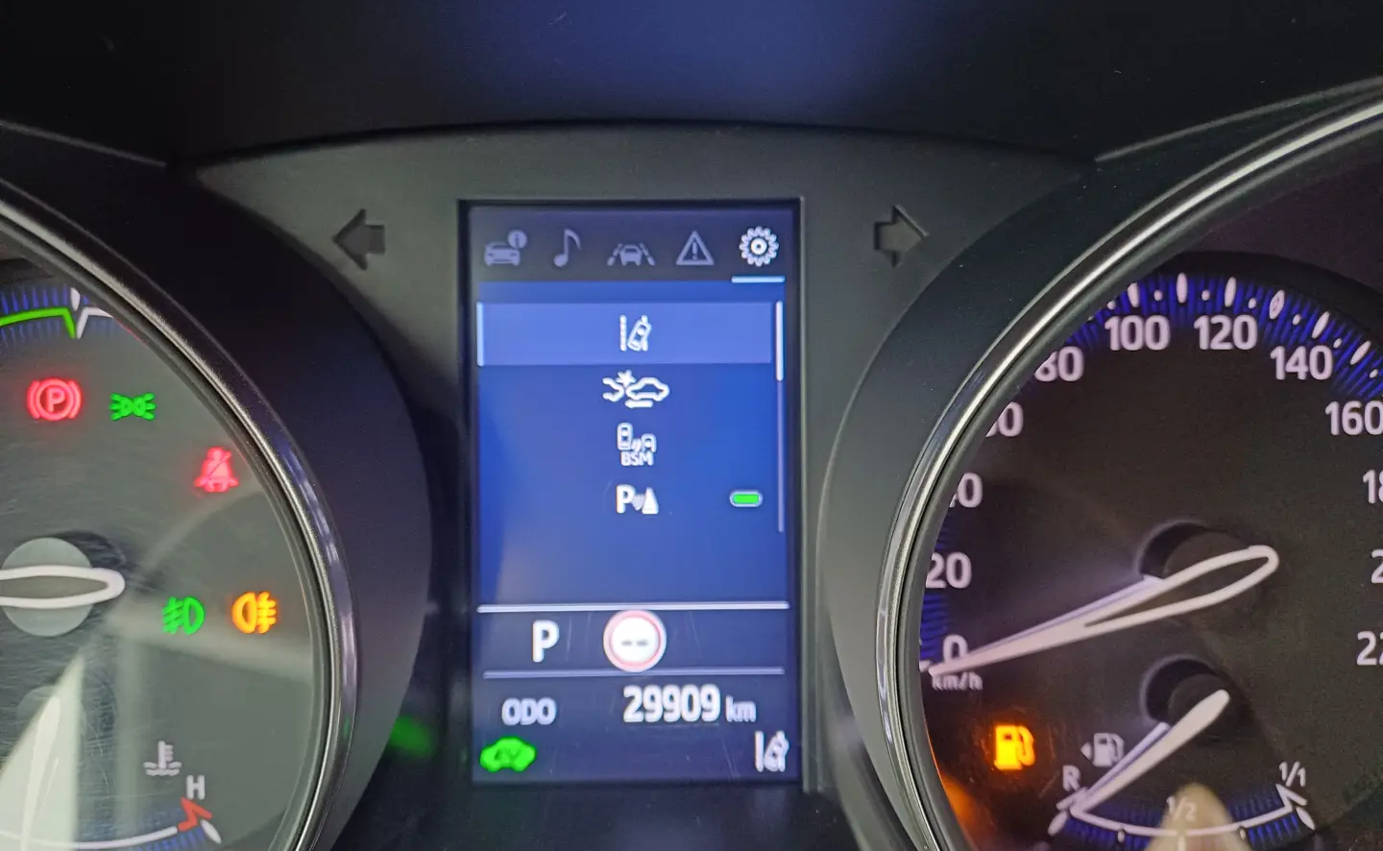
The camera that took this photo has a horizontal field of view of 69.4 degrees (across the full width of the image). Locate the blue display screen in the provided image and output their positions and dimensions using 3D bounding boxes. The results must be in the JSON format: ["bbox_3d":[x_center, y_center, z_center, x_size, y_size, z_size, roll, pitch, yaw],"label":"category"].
[{"bbox_3d":[-0.009,0.011,0.165,0.053,0.093,0.007,0,-1,-1],"label":"blue display screen"}]

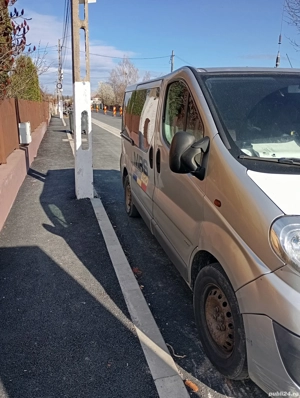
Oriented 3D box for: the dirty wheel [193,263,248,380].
[{"bbox_3d":[0.517,0.776,2.083,0.205,0.668,0.668,-2,16,-14],"label":"dirty wheel"}]

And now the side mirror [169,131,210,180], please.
[{"bbox_3d":[0.270,-0.292,2.204,0.240,0.305,0.200,-2,16,-14],"label":"side mirror"}]

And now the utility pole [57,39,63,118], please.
[{"bbox_3d":[-10.187,-13.615,36.882,0.400,8.567,0.320,-2,16,-14],"label":"utility pole"}]

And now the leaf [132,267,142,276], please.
[{"bbox_3d":[-0.126,0.745,3.323,0.110,0.025,0.115,-2,16,-14],"label":"leaf"}]

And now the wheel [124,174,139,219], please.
[{"bbox_3d":[-0.238,-0.043,4.974,0.205,0.668,0.668,-2,16,-14],"label":"wheel"}]

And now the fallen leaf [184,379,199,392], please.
[{"bbox_3d":[0.255,1.135,1.952,0.045,0.025,0.100,-11,20,-41],"label":"fallen leaf"}]

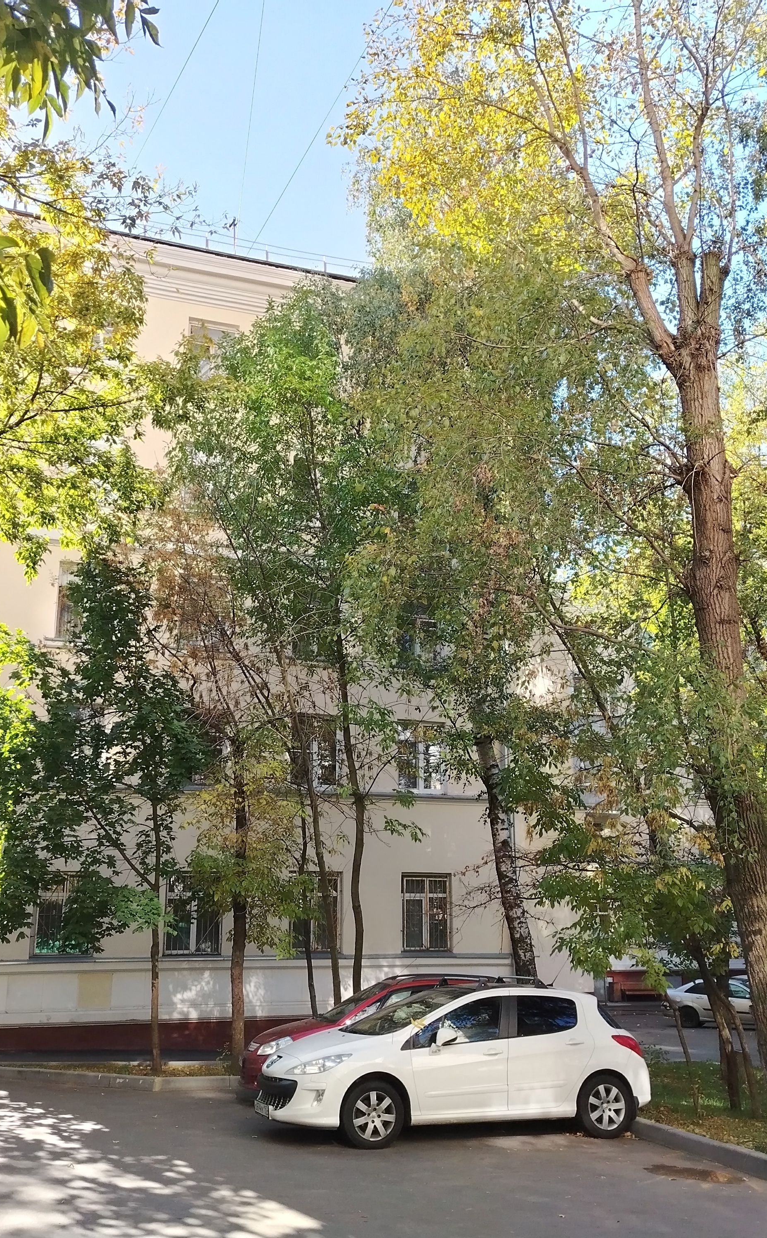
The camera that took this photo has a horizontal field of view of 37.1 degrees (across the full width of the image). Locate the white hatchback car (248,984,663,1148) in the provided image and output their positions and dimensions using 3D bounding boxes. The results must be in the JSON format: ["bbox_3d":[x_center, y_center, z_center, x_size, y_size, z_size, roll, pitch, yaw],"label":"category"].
[{"bbox_3d":[0.819,4.897,12.749,4.270,1.520,1.820,5,-17,-17],"label":"white hatchback car"}]

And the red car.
[{"bbox_3d":[0.392,5.549,15.151,4.220,1.620,1.770,5,-17,-17],"label":"red car"}]

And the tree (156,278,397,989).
[{"bbox_3d":[-1.798,0.443,20.502,4.400,14.200,4.400,0,-16,0],"label":"tree"}]

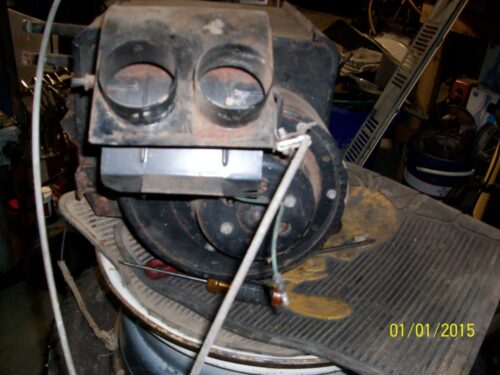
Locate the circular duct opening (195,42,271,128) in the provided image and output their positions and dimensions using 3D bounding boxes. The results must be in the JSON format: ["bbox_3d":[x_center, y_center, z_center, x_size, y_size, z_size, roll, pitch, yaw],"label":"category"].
[{"bbox_3d":[-0.018,-0.114,0.550,0.084,0.035,0.084,2,68,-2],"label":"circular duct opening"}]

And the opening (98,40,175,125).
[{"bbox_3d":[-0.124,-0.117,0.550,0.084,0.035,0.084,2,68,-2],"label":"opening"}]

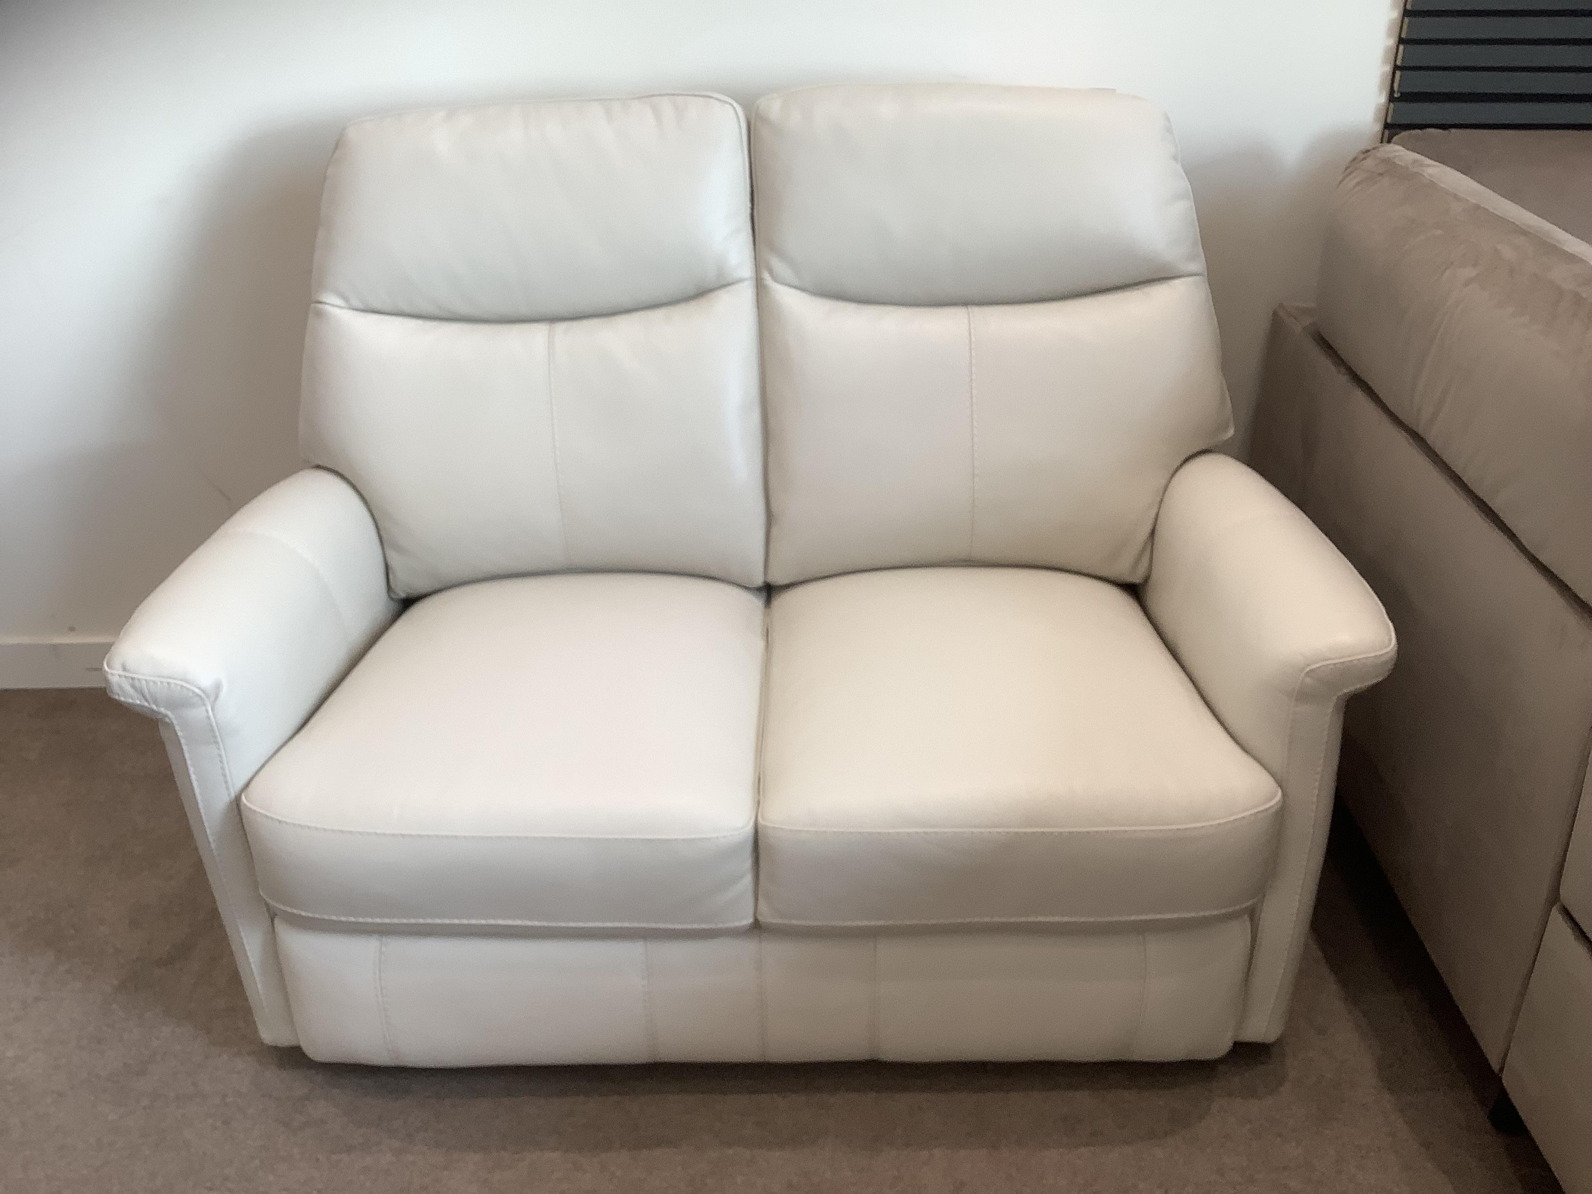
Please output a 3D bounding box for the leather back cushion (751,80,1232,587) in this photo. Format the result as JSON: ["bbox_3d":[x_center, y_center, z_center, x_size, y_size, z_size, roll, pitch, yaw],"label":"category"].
[{"bbox_3d":[0.269,-0.353,2.040,0.620,0.670,0.220,-1,10,0],"label":"leather back cushion"}]

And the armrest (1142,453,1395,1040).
[{"bbox_3d":[0.573,0.129,1.950,0.185,0.600,0.690,-1,29,0],"label":"armrest"}]

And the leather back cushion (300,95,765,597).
[{"bbox_3d":[-0.355,-0.348,2.040,0.620,0.670,0.220,-1,10,0],"label":"leather back cushion"}]

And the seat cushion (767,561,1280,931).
[{"bbox_3d":[0.244,0.158,1.874,0.575,0.220,0.580,-1,29,0],"label":"seat cushion"}]

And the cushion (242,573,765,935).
[{"bbox_3d":[-0.329,0.163,1.874,0.575,0.220,0.580,-1,29,0],"label":"cushion"}]

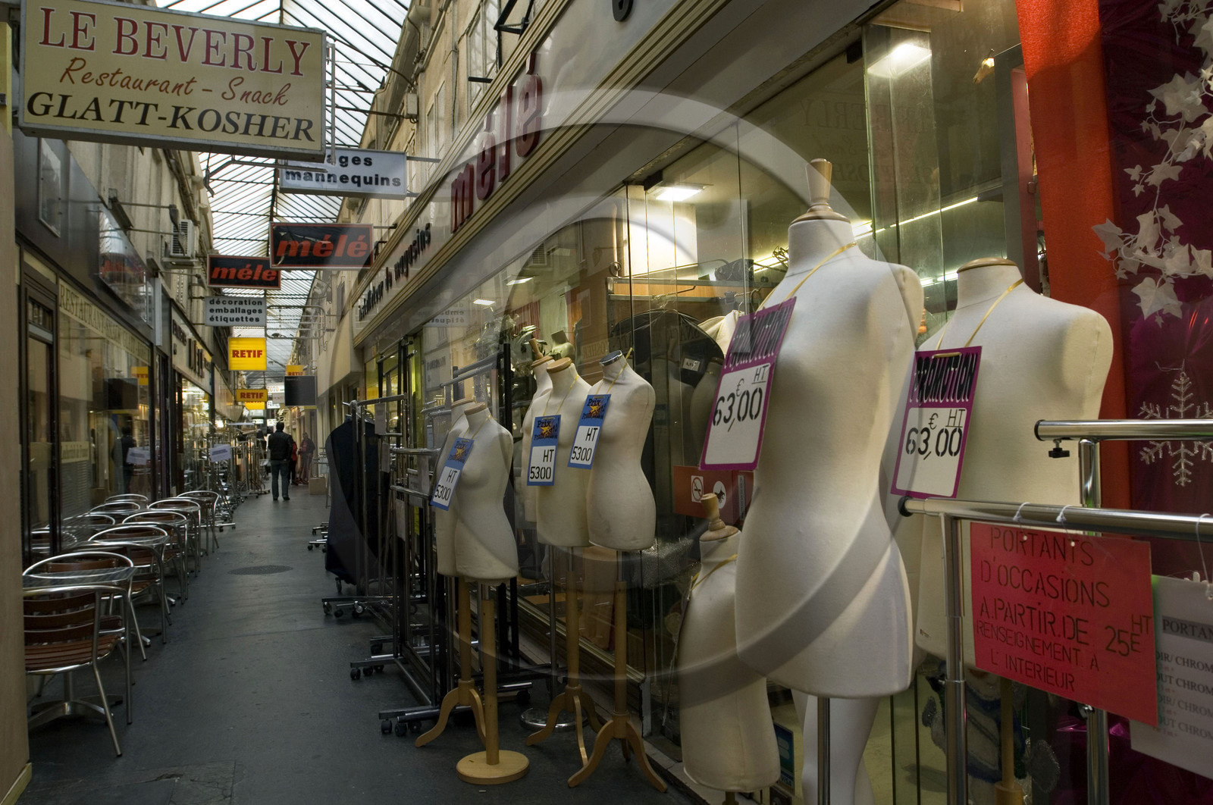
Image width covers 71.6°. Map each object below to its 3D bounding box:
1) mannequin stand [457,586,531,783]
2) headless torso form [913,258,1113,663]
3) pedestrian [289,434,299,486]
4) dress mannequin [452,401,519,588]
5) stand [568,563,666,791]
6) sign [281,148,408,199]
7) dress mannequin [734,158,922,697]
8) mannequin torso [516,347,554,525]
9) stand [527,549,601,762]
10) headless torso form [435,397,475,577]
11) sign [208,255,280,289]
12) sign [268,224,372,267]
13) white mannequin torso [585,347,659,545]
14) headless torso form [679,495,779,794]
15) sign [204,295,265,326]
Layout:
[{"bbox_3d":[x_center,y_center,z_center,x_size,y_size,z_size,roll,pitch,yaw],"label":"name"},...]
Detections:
[{"bbox_3d":[-0.482,1.141,3.486,0.300,0.751,0.300,-1,-2,-23],"label":"mannequin stand"},{"bbox_3d":[0.824,0.121,1.770,0.270,0.849,0.440,-1,-2,-27],"label":"headless torso form"},{"bbox_3d":[-9.648,1.685,25.800,0.350,1.670,0.480,-3,-2,37],"label":"pedestrian"},{"bbox_3d":[-0.518,0.389,3.581,0.250,0.747,0.360,0,-2,-44],"label":"dress mannequin"},{"bbox_3d":[0.050,1.098,3.381,0.392,0.785,0.294,-2,-1,9],"label":"stand"},{"bbox_3d":[-2.495,-2.188,8.028,1.144,0.417,0.150,-1,-2,-23],"label":"sign"},{"bbox_3d":[0.397,0.034,1.535,0.270,0.955,0.380,-1,-2,-30],"label":"dress mannequin"},{"bbox_3d":[-0.299,0.162,4.175,0.250,0.874,0.360,-1,-2,-29],"label":"mannequin torso"},{"bbox_3d":[-0.157,1.115,3.828,0.400,0.900,0.370,-3,-2,45],"label":"stand"},{"bbox_3d":[-0.661,0.391,3.901,0.250,0.823,0.370,0,-2,-37],"label":"headless torso form"},{"bbox_3d":[-6.619,-2.375,15.400,1.214,0.560,0.140,-1,-2,-22],"label":"sign"},{"bbox_3d":[-3.423,-1.880,10.154,1.175,0.537,0.130,-1,-1,-22],"label":"sign"},{"bbox_3d":[0.054,0.189,3.330,0.250,0.778,0.380,-1,-2,-32],"label":"white mannequin torso"},{"bbox_3d":[0.280,0.541,1.950,0.230,0.655,0.260,-1,-2,-7],"label":"headless torso form"},{"bbox_3d":[-6.823,-1.665,15.502,1.011,0.515,0.130,-1,-2,-22],"label":"sign"}]

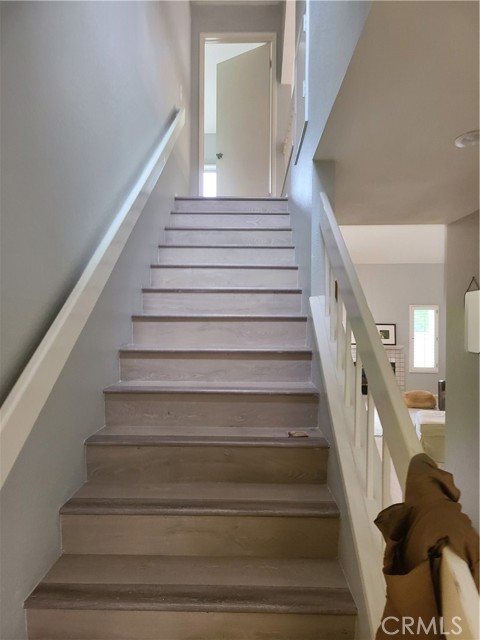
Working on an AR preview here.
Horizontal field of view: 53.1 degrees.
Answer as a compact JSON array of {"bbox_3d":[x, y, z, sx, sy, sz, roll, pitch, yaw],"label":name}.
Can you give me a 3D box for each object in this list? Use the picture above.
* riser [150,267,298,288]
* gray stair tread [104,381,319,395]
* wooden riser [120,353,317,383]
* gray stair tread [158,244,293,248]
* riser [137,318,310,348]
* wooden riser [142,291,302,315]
[{"bbox_3d":[-0.110,-0.289,3.505,1.059,0.160,0.022,0,0,1],"label":"riser"},{"bbox_3d":[-0.130,0.344,2.427,1.023,0.028,0.302,0,2,1],"label":"gray stair tread"},{"bbox_3d":[-0.131,0.268,2.677,1.059,0.160,0.022,0,0,1],"label":"wooden riser"},{"bbox_3d":[-0.100,-0.565,3.892,1.059,0.030,0.308,0,0,1],"label":"gray stair tread"},{"bbox_3d":[-0.124,0.084,2.953,1.059,0.160,0.022,0,0,1],"label":"riser"},{"bbox_3d":[-0.113,-0.099,3.119,1.023,0.154,0.020,0,2,1],"label":"wooden riser"}]

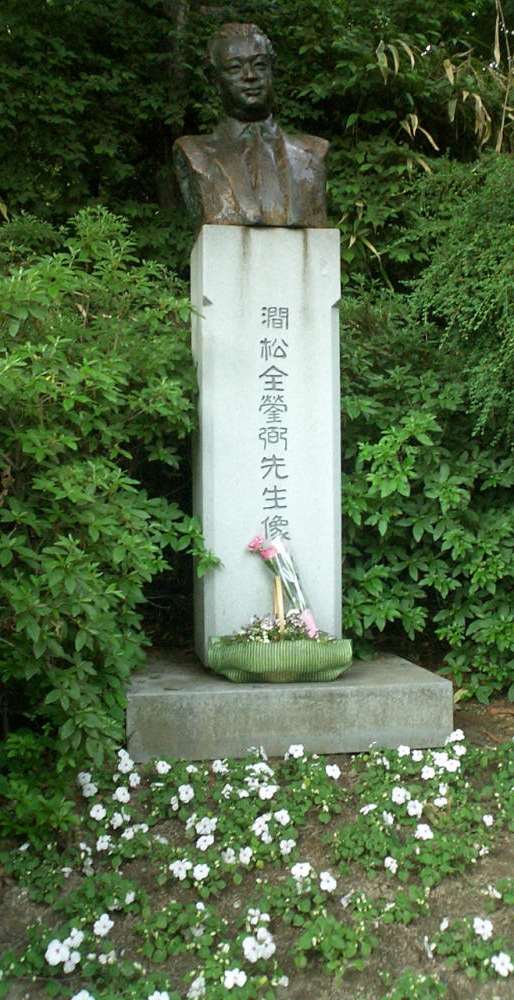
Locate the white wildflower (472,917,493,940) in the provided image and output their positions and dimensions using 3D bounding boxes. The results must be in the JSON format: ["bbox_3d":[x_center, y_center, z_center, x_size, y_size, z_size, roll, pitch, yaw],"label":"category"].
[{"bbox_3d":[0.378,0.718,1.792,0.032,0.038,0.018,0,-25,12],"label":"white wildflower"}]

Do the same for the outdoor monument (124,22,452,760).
[{"bbox_3d":[0.020,-0.423,3.390,0.930,2.271,0.832,-1,0,-11],"label":"outdoor monument"}]

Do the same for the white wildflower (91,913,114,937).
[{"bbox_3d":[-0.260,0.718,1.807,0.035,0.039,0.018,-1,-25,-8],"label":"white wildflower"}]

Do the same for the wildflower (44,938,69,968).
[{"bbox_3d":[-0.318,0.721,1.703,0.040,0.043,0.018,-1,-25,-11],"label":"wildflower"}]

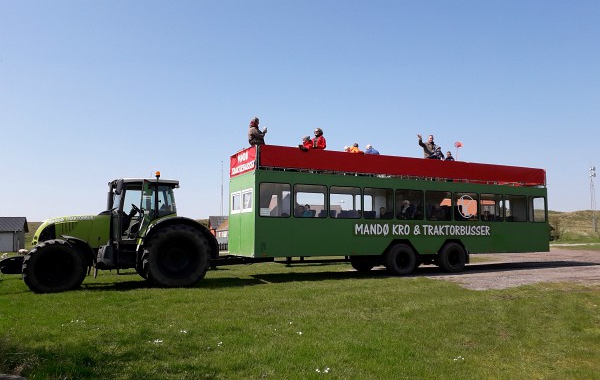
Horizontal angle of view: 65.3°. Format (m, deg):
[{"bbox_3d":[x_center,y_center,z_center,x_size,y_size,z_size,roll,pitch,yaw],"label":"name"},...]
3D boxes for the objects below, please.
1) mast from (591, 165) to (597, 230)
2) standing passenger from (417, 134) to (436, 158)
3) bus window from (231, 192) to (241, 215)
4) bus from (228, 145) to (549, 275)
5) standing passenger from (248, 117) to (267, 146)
[{"bbox_3d":[87.799,2.543,140.000,1.700,19.744,1.700,1,-4,0],"label":"mast"},{"bbox_3d":[4.776,-1.210,17.425,0.750,1.750,0.450,0,-5,11],"label":"standing passenger"},{"bbox_3d":[-2.118,0.440,15.629,0.070,0.720,1.112,3,-5,-24],"label":"bus window"},{"bbox_3d":[3.821,0.666,17.655,12.538,3.322,2.660,3,-5,-24],"label":"bus"},{"bbox_3d":[-1.387,-1.485,15.116,0.650,1.720,0.550,2,-5,-15],"label":"standing passenger"}]

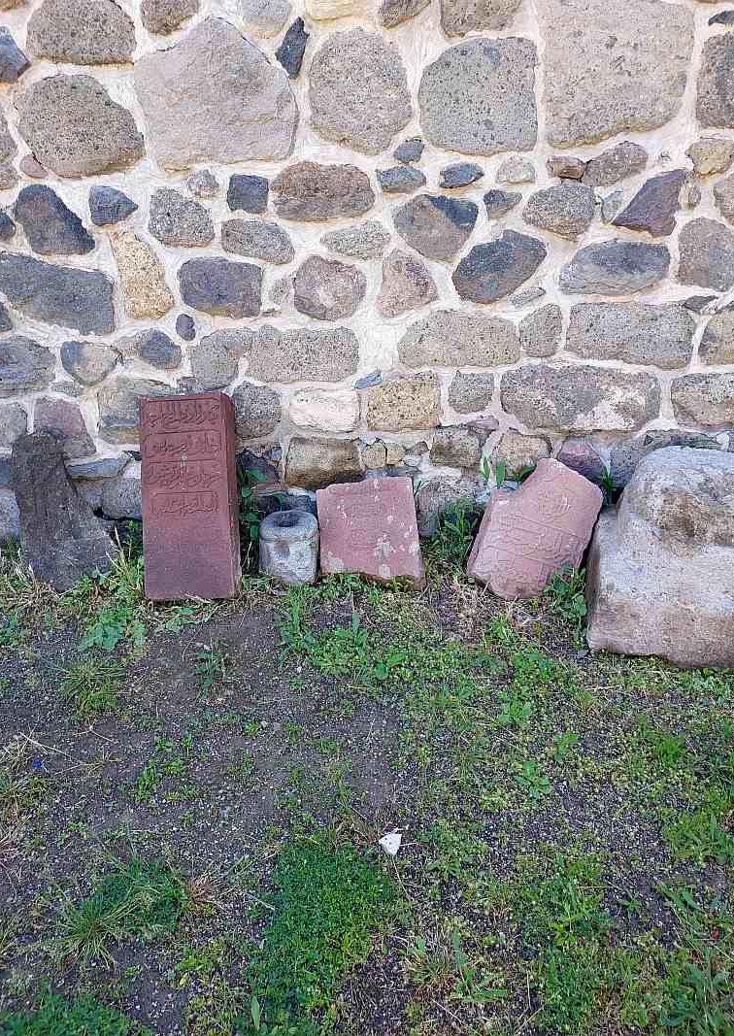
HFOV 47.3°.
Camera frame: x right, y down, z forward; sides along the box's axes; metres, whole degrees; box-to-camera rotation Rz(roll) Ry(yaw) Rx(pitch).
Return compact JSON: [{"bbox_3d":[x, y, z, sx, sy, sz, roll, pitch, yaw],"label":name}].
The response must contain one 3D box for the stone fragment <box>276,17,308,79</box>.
[{"bbox_3d":[-0.255,-1.617,2.895,0.099,0.169,0.090,2,22,6],"label":"stone fragment"}]

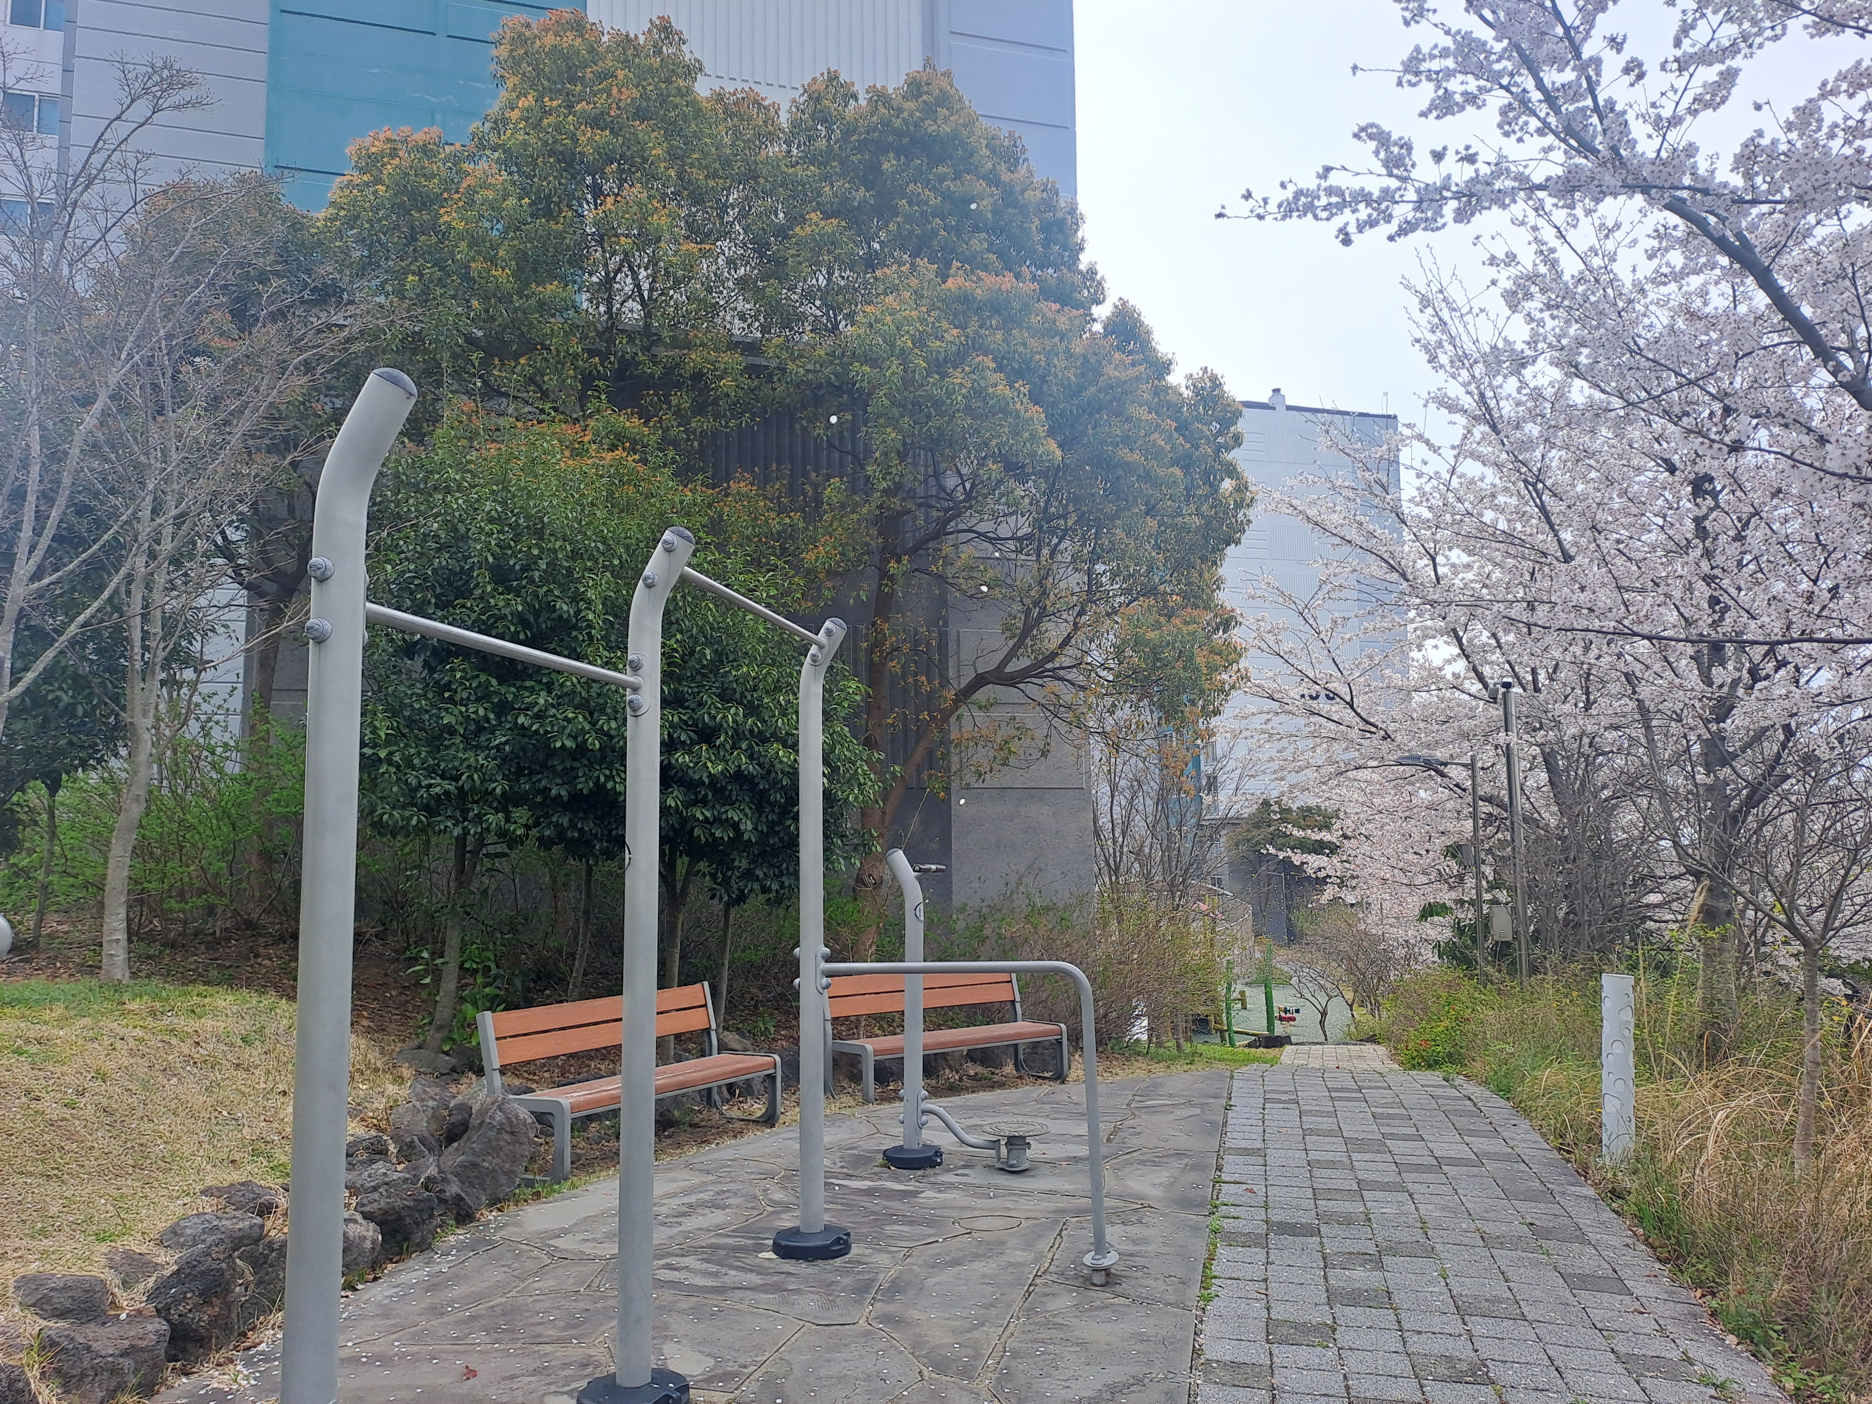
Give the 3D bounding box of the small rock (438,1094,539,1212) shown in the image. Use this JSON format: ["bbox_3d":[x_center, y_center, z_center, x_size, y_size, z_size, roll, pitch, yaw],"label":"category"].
[{"bbox_3d":[-1.970,1.982,5.950,0.400,0.460,0.350,3,-7,-30],"label":"small rock"}]

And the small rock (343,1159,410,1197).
[{"bbox_3d":[-2.246,1.901,5.400,0.280,0.170,0.240,-1,-5,8],"label":"small rock"}]

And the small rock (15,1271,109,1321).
[{"bbox_3d":[-2.555,1.739,3.950,0.250,0.130,0.200,3,-7,-30],"label":"small rock"}]

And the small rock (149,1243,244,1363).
[{"bbox_3d":[-2.312,1.879,4.220,0.280,0.310,0.250,3,-7,-30],"label":"small rock"}]

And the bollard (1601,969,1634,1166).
[{"bbox_3d":[3.402,1.840,6.798,0.162,0.970,0.162,0,-5,0],"label":"bollard"}]

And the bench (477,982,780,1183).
[{"bbox_3d":[-1.586,1.990,7.297,0.580,0.770,1.580,-4,-7,33],"label":"bench"}]

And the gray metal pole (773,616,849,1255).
[{"bbox_3d":[-0.492,0.898,5.347,0.310,2.448,0.310,0,-5,0],"label":"gray metal pole"}]

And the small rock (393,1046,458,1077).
[{"bbox_3d":[-2.836,1.992,7.500,0.330,0.150,0.260,3,-7,-30],"label":"small rock"}]

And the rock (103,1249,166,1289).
[{"bbox_3d":[-2.504,1.774,4.220,0.180,0.120,0.170,-1,-5,8],"label":"rock"}]

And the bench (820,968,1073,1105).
[{"bbox_3d":[0.090,2.218,9.173,1.530,0.750,0.600,3,-6,-33],"label":"bench"}]

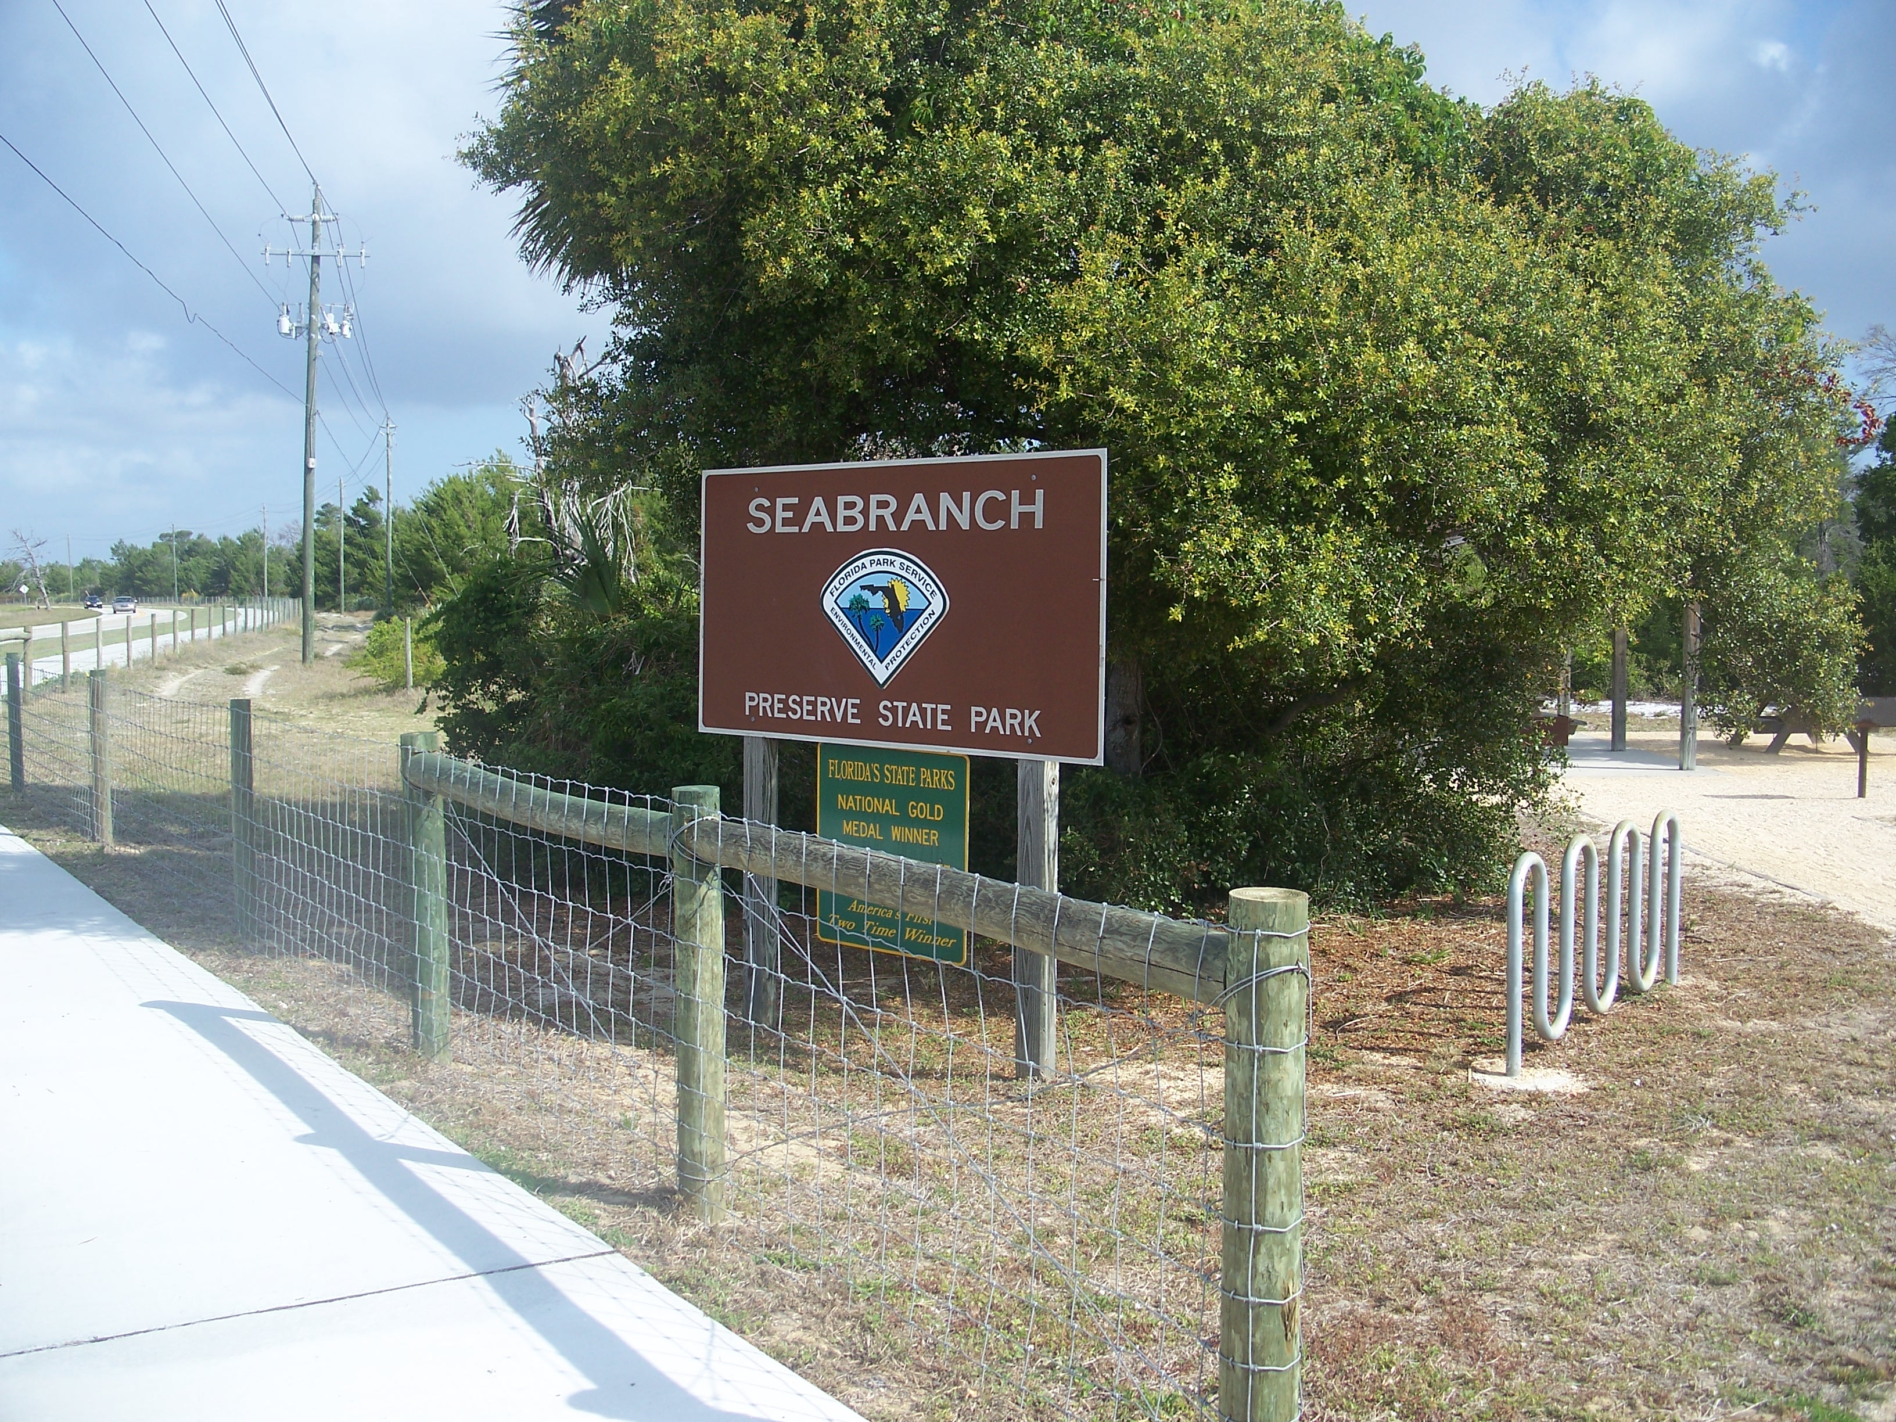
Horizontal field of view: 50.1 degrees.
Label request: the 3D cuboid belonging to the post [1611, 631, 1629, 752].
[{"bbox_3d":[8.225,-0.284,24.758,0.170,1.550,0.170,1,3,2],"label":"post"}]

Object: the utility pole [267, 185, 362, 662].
[{"bbox_3d":[-15.370,-6.964,48.986,2.450,11.500,0.800,1,3,-9],"label":"utility pole"}]

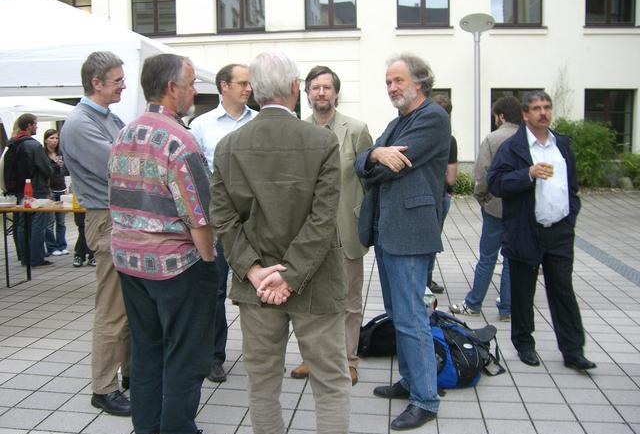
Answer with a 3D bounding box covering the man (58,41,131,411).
[{"bbox_3d":[-1.116,0.075,3.673,0.430,1.844,0.500,2,7,16],"label":"man"}]

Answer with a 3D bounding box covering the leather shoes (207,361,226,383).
[{"bbox_3d":[-0.613,0.890,4.221,0.110,0.110,0.300,0,6,-7],"label":"leather shoes"}]

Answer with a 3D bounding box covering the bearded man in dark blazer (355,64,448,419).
[{"bbox_3d":[0.430,0.105,3.578,0.440,1.829,0.490,-3,7,-25],"label":"bearded man in dark blazer"}]

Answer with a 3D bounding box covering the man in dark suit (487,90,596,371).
[{"bbox_3d":[1.375,0.079,4.363,0.600,1.718,0.410,-3,7,-30],"label":"man in dark suit"}]

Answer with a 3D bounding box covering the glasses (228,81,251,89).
[{"bbox_3d":[-0.490,-0.774,4.120,0.140,0.045,0.140,4,7,30],"label":"glasses"}]

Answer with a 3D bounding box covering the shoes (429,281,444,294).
[{"bbox_3d":[1.039,0.647,6.483,0.290,0.110,0.110,2,7,12],"label":"shoes"}]

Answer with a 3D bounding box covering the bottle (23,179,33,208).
[{"bbox_3d":[-2.768,-0.218,6.650,0.075,0.260,0.070,-1,7,-11],"label":"bottle"}]

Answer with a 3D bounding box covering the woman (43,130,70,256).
[{"bbox_3d":[-3.278,-0.310,8.741,0.440,1.546,0.340,-2,7,-18],"label":"woman"}]

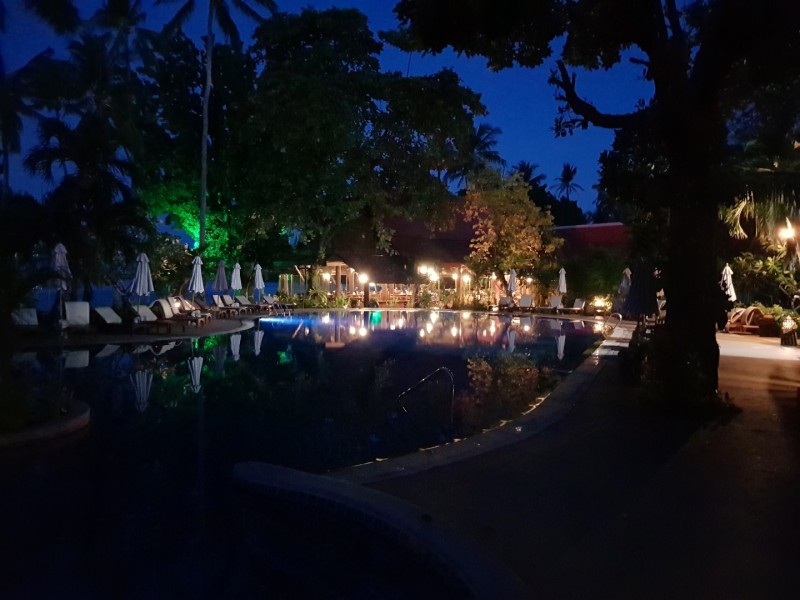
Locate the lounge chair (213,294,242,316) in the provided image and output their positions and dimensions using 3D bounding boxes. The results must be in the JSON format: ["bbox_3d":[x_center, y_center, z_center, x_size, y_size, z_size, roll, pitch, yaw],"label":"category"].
[{"bbox_3d":[-7.195,0.251,25.386,1.800,0.850,0.680,2,2,31],"label":"lounge chair"}]

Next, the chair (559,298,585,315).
[{"bbox_3d":[9.095,0.338,31.500,0.660,0.750,1.850,2,2,35],"label":"chair"}]

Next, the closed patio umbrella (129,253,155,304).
[{"bbox_3d":[-8.141,-0.287,19.041,0.750,2.400,0.750,0,2,-23],"label":"closed patio umbrella"}]

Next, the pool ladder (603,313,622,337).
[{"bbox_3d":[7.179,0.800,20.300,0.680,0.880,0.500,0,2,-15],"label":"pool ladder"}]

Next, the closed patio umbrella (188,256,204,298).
[{"bbox_3d":[-7.463,-0.391,22.070,0.580,2.350,0.580,1,2,0],"label":"closed patio umbrella"}]

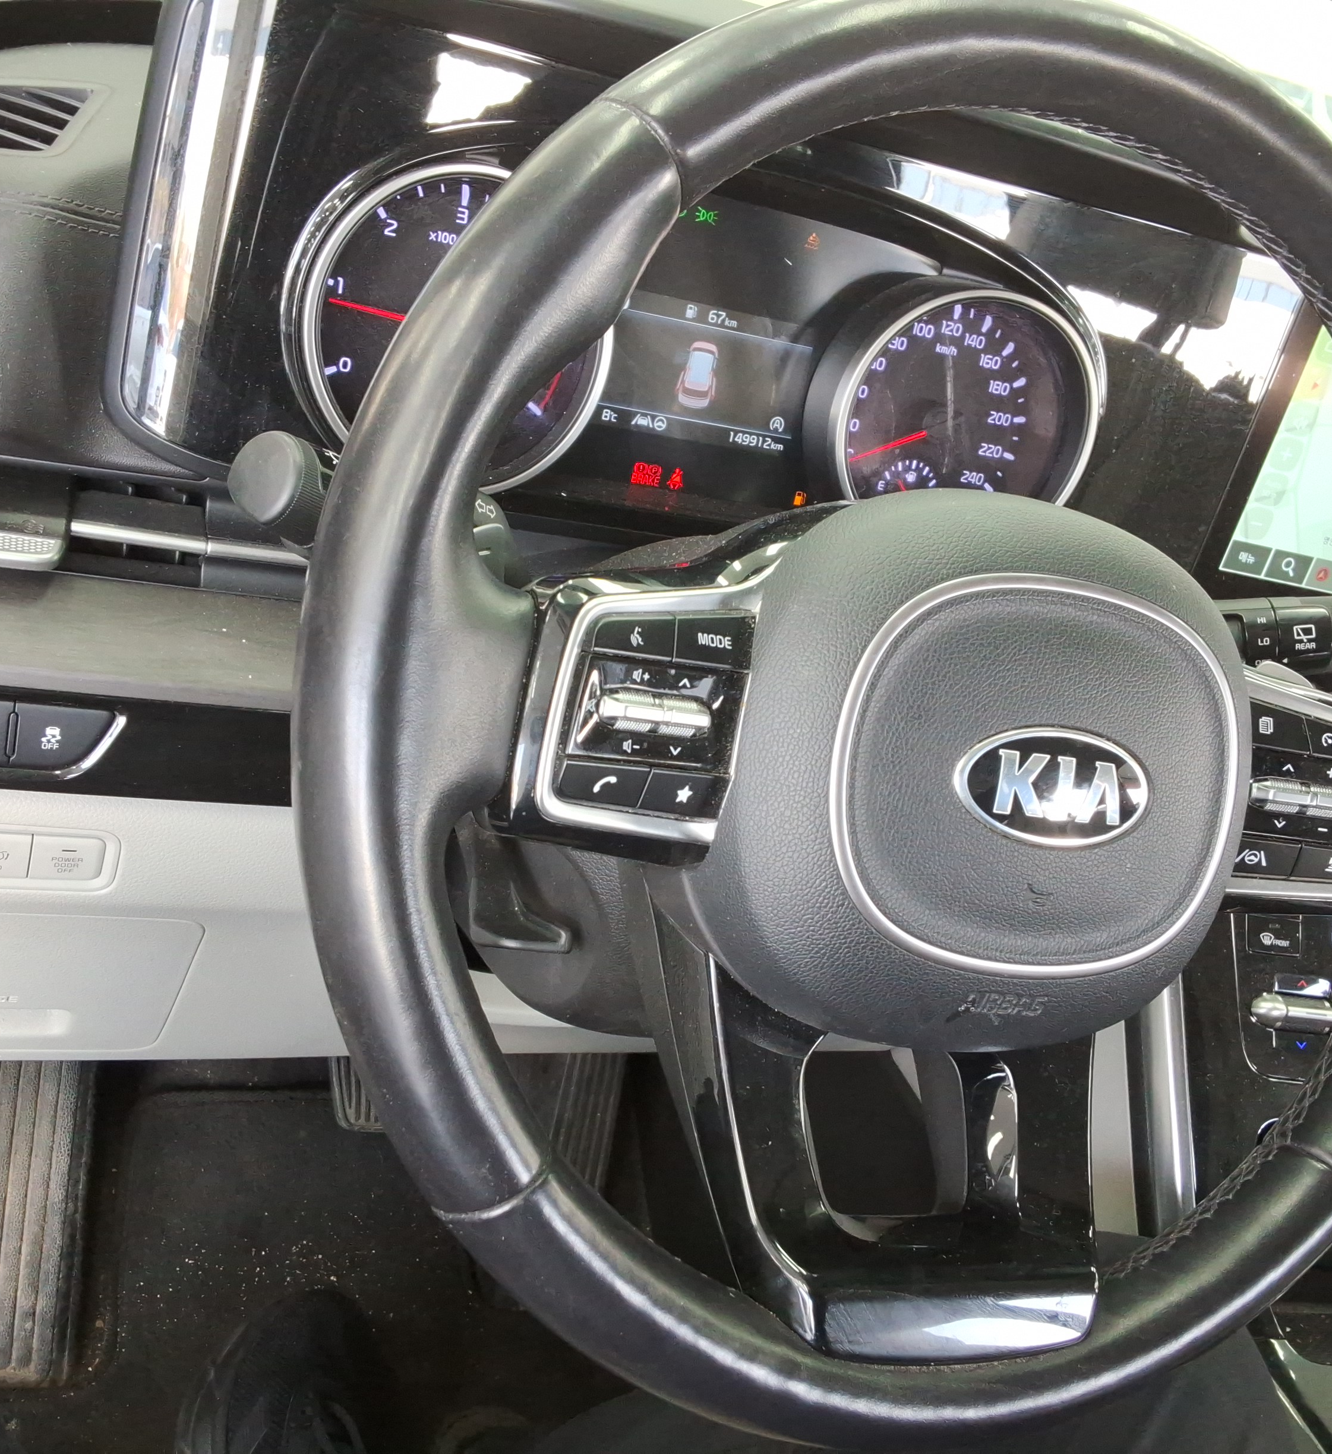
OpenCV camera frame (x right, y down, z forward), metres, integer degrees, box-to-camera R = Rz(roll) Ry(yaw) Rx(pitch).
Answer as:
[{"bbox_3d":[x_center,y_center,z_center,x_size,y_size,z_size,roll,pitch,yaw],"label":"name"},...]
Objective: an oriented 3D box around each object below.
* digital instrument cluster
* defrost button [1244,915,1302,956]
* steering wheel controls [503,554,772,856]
[{"bbox_3d":[0.020,-0.126,0.585,0.325,0.127,0.050,7,17,-22],"label":"digital instrument cluster"},{"bbox_3d":[0.256,0.088,0.665,0.029,0.017,0.006,7,-9,-22],"label":"defrost button"},{"bbox_3d":[-0.009,-0.006,0.372,0.060,0.072,0.025,7,1,-25],"label":"steering wheel controls"}]

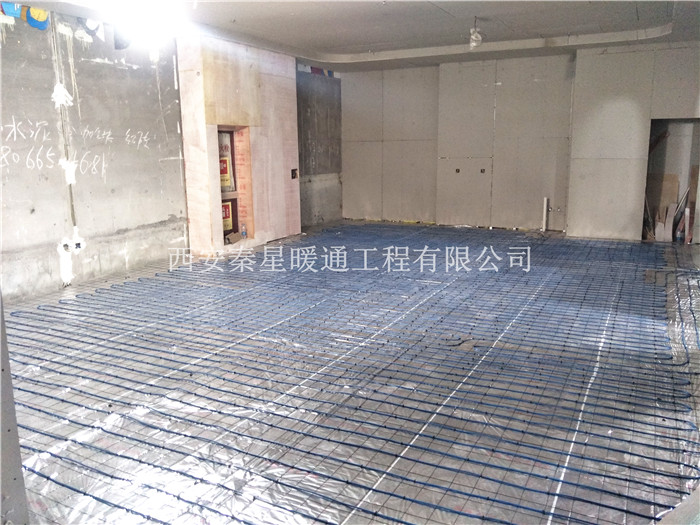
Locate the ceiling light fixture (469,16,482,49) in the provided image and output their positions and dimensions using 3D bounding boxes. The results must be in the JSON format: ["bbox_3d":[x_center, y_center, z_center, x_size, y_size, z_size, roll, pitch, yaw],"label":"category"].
[{"bbox_3d":[1.860,-3.411,7.200,0.186,0.443,0.186,2,11,14],"label":"ceiling light fixture"}]

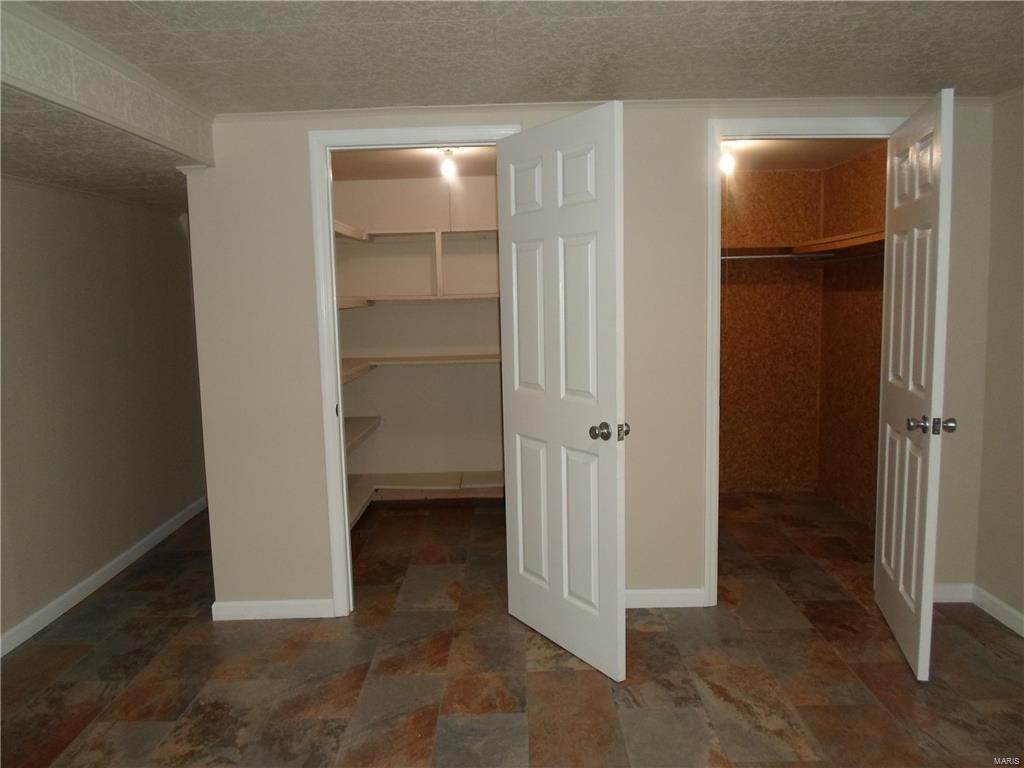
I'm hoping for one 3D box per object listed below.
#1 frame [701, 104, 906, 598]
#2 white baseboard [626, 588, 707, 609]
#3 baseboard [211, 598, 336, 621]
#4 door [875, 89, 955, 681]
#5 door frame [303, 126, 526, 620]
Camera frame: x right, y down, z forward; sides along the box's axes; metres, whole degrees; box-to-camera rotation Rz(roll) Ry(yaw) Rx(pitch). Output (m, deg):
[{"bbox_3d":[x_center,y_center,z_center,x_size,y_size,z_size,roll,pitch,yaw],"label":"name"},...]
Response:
[{"bbox_3d":[1.288,-0.064,3.282,0.882,2.138,0.111,-1,6,0],"label":"frame"},{"bbox_3d":[0.476,0.980,3.341,0.789,0.086,0.018,-1,6,0],"label":"white baseboard"},{"bbox_3d":[-1.073,1.014,3.330,0.543,0.088,0.018,-1,6,0],"label":"baseboard"},{"bbox_3d":[1.549,0.008,2.896,0.042,2.042,0.749,0,7,15],"label":"door"},{"bbox_3d":[-0.383,-0.021,3.271,0.883,2.128,0.111,-1,6,0],"label":"door frame"}]

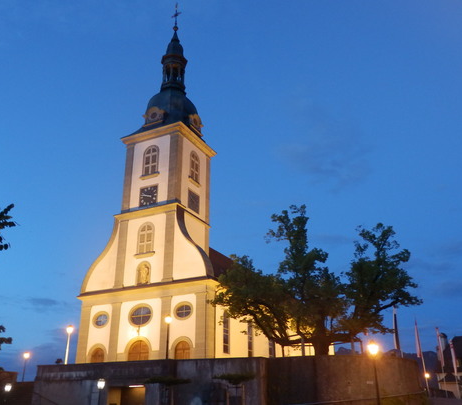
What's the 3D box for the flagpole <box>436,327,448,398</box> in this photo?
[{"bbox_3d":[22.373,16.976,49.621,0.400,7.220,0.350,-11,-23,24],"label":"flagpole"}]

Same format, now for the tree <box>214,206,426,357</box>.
[{"bbox_3d":[6.169,6.401,35.485,14.000,13.000,12.500,-11,-23,24],"label":"tree"}]

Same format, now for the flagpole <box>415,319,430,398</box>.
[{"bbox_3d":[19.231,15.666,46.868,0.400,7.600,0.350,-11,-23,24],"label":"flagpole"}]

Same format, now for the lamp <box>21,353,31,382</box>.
[{"bbox_3d":[-20.673,17.094,46.874,0.500,3.950,0.500,-11,-23,24],"label":"lamp"}]

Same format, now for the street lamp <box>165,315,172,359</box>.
[{"bbox_3d":[-4.364,9.982,32.279,0.500,4.300,0.500,-11,-23,24],"label":"street lamp"}]

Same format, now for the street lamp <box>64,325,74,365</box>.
[{"bbox_3d":[-12.966,11.938,37.080,0.500,4.260,0.500,-11,-23,24],"label":"street lamp"}]

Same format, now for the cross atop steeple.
[{"bbox_3d":[-7.903,-26.788,67.357,1.650,5.000,0.550,-11,-23,24],"label":"cross atop steeple"}]

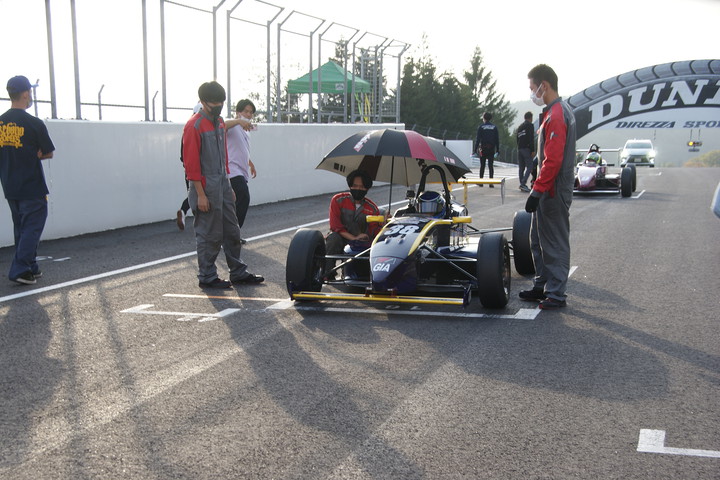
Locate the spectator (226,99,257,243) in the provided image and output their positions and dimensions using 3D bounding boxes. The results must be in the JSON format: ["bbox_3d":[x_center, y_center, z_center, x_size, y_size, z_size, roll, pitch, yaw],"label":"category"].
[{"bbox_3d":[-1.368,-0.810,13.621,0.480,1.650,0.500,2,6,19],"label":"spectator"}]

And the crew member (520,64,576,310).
[{"bbox_3d":[1.405,-0.388,8.896,0.420,1.750,0.510,1,6,7],"label":"crew member"}]

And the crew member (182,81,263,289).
[{"bbox_3d":[-1.129,-0.467,9.769,0.460,1.680,0.550,5,7,37],"label":"crew member"}]

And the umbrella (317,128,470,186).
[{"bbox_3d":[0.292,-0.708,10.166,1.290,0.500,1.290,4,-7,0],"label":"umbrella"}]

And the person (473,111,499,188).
[{"bbox_3d":[2.920,-2.061,27.318,0.550,1.710,0.330,1,6,2],"label":"person"}]

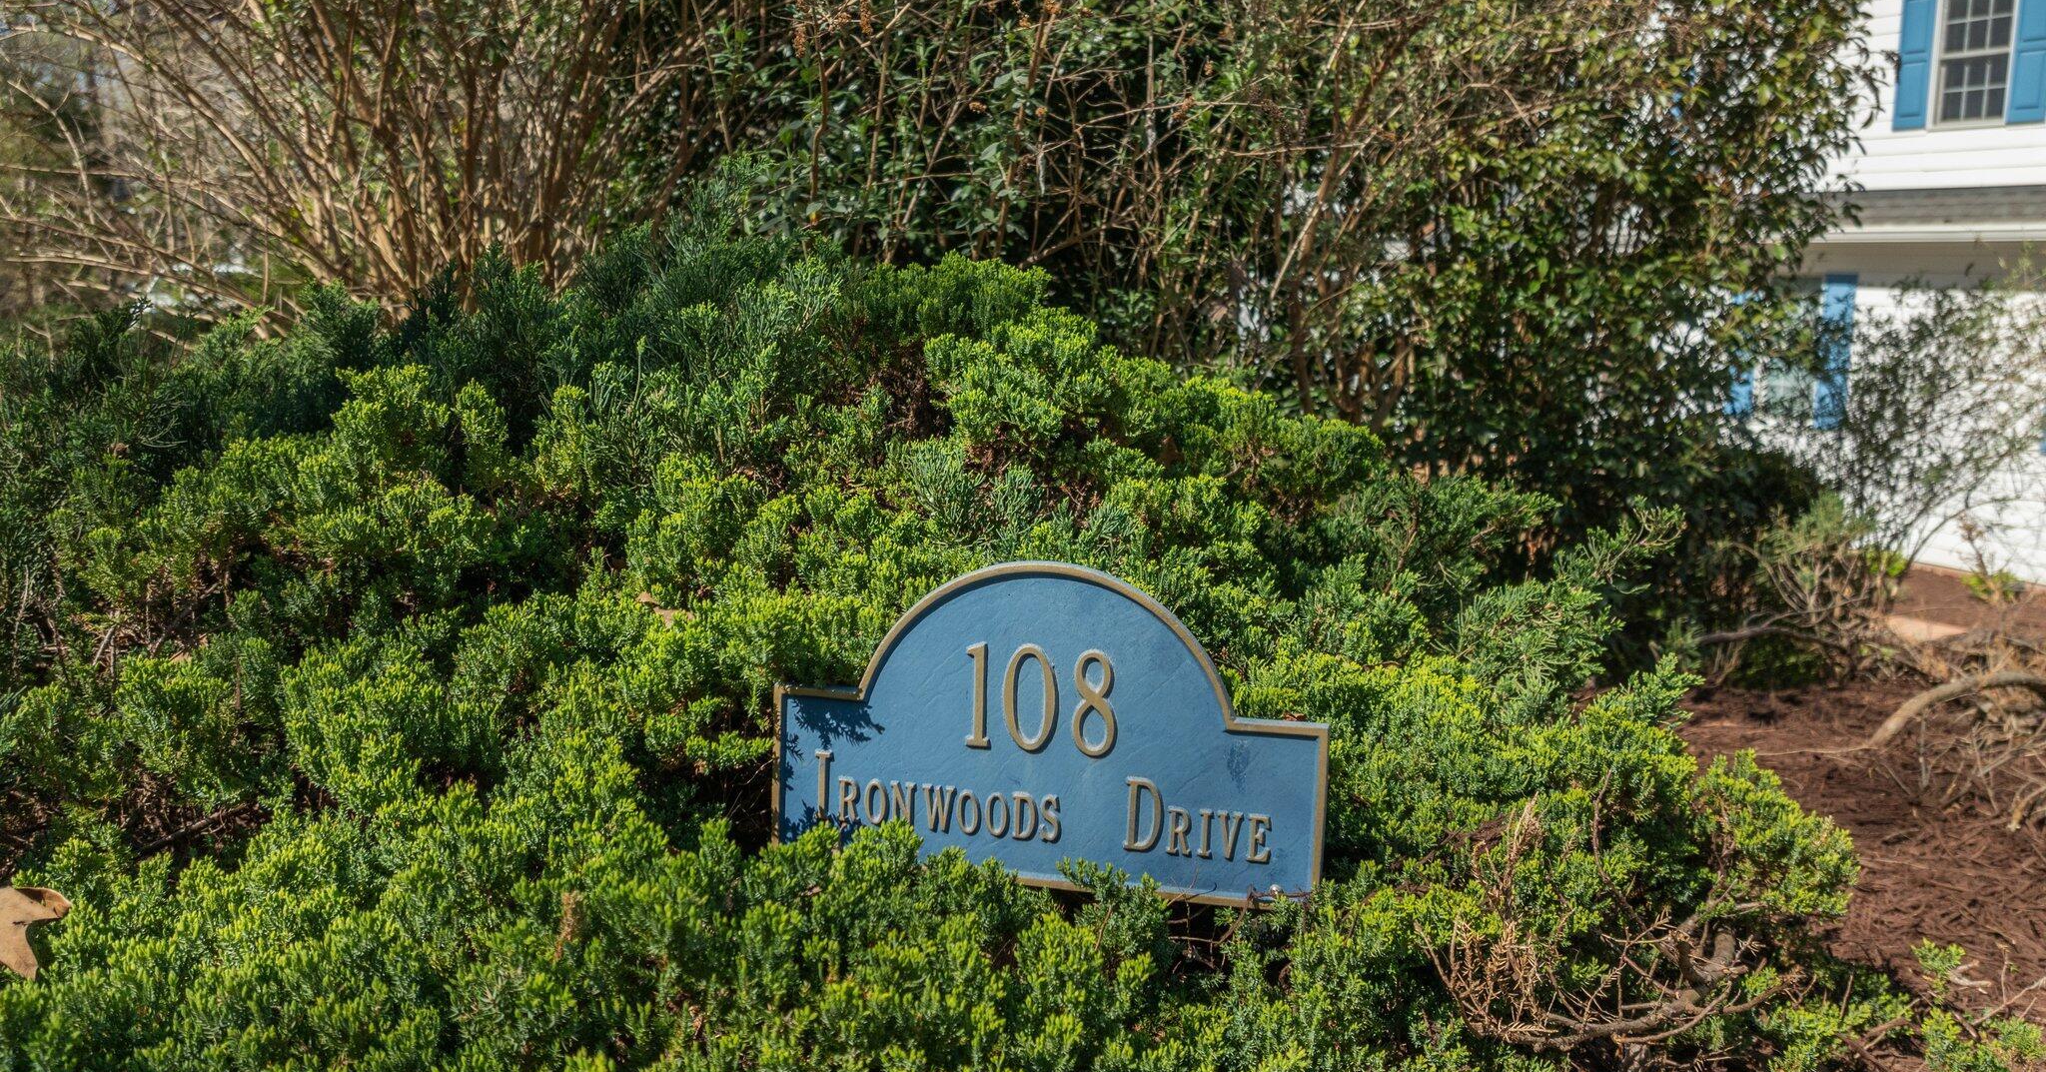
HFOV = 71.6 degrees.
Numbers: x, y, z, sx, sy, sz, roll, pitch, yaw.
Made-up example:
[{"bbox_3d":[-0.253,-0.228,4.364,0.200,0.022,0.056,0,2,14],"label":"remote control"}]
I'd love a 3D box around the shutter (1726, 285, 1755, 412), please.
[{"bbox_3d":[8.547,-2.268,16.892,0.040,1.710,0.345,-11,16,-29],"label":"shutter"}]

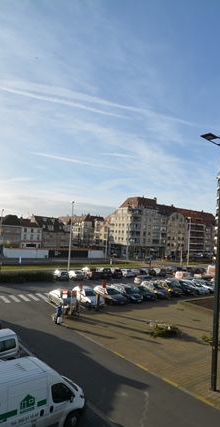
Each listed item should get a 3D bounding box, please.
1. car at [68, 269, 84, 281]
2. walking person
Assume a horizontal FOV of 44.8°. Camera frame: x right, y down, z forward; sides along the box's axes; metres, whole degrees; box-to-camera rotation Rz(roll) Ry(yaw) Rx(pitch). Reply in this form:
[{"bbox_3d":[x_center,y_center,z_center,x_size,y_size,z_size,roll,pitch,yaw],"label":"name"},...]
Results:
[{"bbox_3d":[-5.435,9.852,43.364,1.770,1.470,4.250,5,-4,-32],"label":"car"},{"bbox_3d":[-4.192,8.393,22.419,0.550,1.760,0.420,6,-4,-30],"label":"walking person"}]

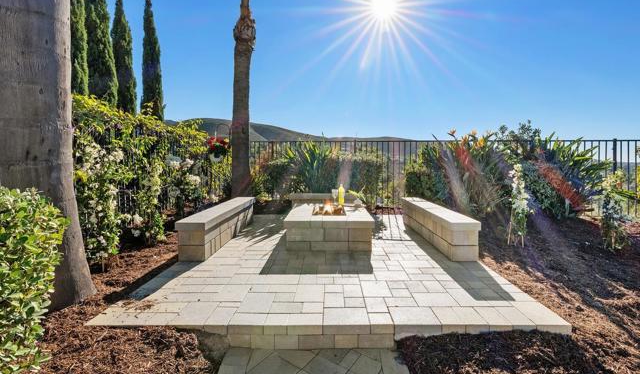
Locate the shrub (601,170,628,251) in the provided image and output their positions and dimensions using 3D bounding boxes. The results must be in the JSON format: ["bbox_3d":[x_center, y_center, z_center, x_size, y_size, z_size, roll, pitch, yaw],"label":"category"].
[{"bbox_3d":[3.444,0.275,3.330,0.250,0.930,0.250,0,5,1],"label":"shrub"}]

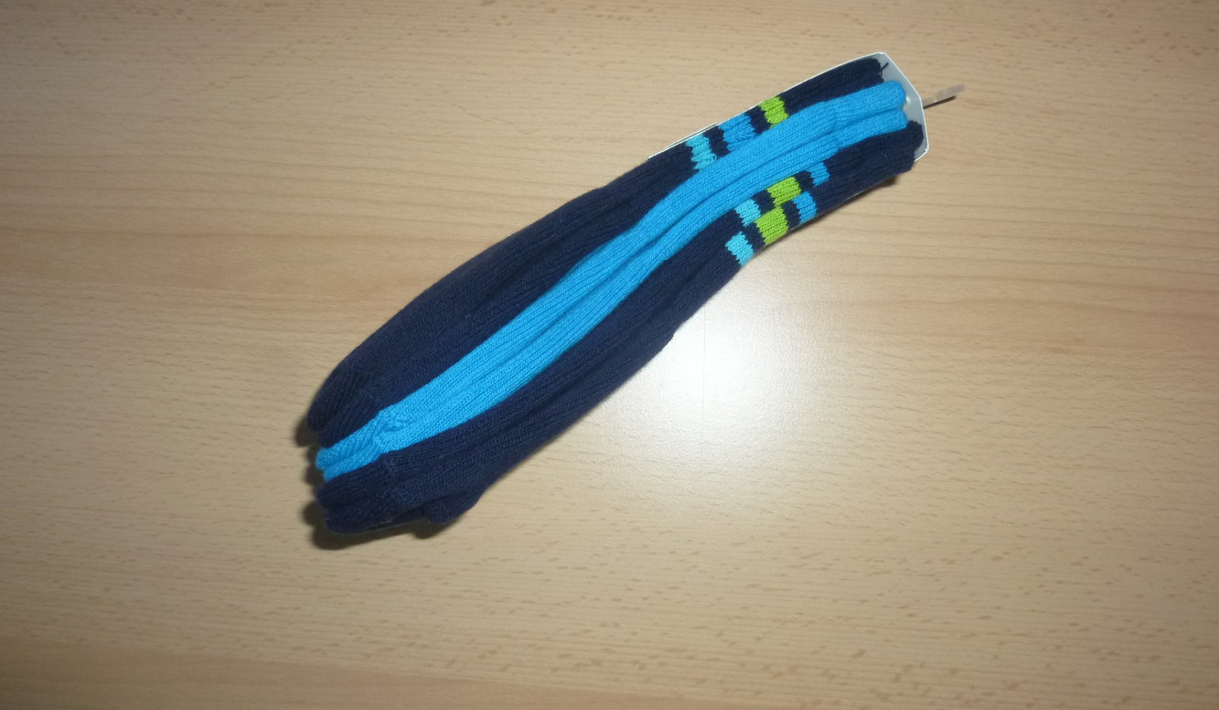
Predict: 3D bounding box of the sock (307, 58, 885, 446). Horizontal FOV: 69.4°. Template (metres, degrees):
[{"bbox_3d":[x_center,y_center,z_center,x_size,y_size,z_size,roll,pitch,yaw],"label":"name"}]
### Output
[{"bbox_3d":[-0.011,-0.050,0.393,0.288,0.058,0.035,-33,84,3],"label":"sock"}]

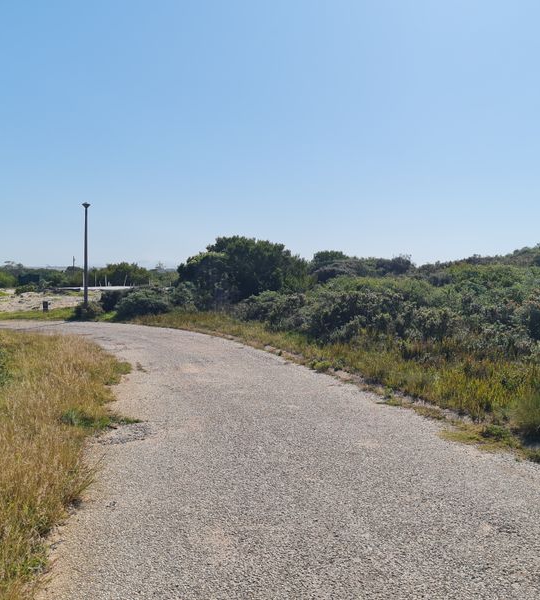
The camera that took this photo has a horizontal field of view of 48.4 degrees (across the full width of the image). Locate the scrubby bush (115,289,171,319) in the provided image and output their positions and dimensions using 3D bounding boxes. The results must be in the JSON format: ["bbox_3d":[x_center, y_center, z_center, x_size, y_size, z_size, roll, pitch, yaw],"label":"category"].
[{"bbox_3d":[-4.626,0.118,21.800,1.950,1.070,1.700,0,3,-12],"label":"scrubby bush"}]

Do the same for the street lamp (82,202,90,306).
[{"bbox_3d":[-6.963,-1.584,22.800,0.330,4.190,0.330,0,3,-17],"label":"street lamp"}]

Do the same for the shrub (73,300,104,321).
[{"bbox_3d":[-6.403,0.344,21.200,1.100,0.650,1.050,0,3,-17],"label":"shrub"}]

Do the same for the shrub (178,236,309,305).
[{"bbox_3d":[-1.125,-1.188,25.500,5.200,3.010,4.400,1,3,-3],"label":"shrub"}]

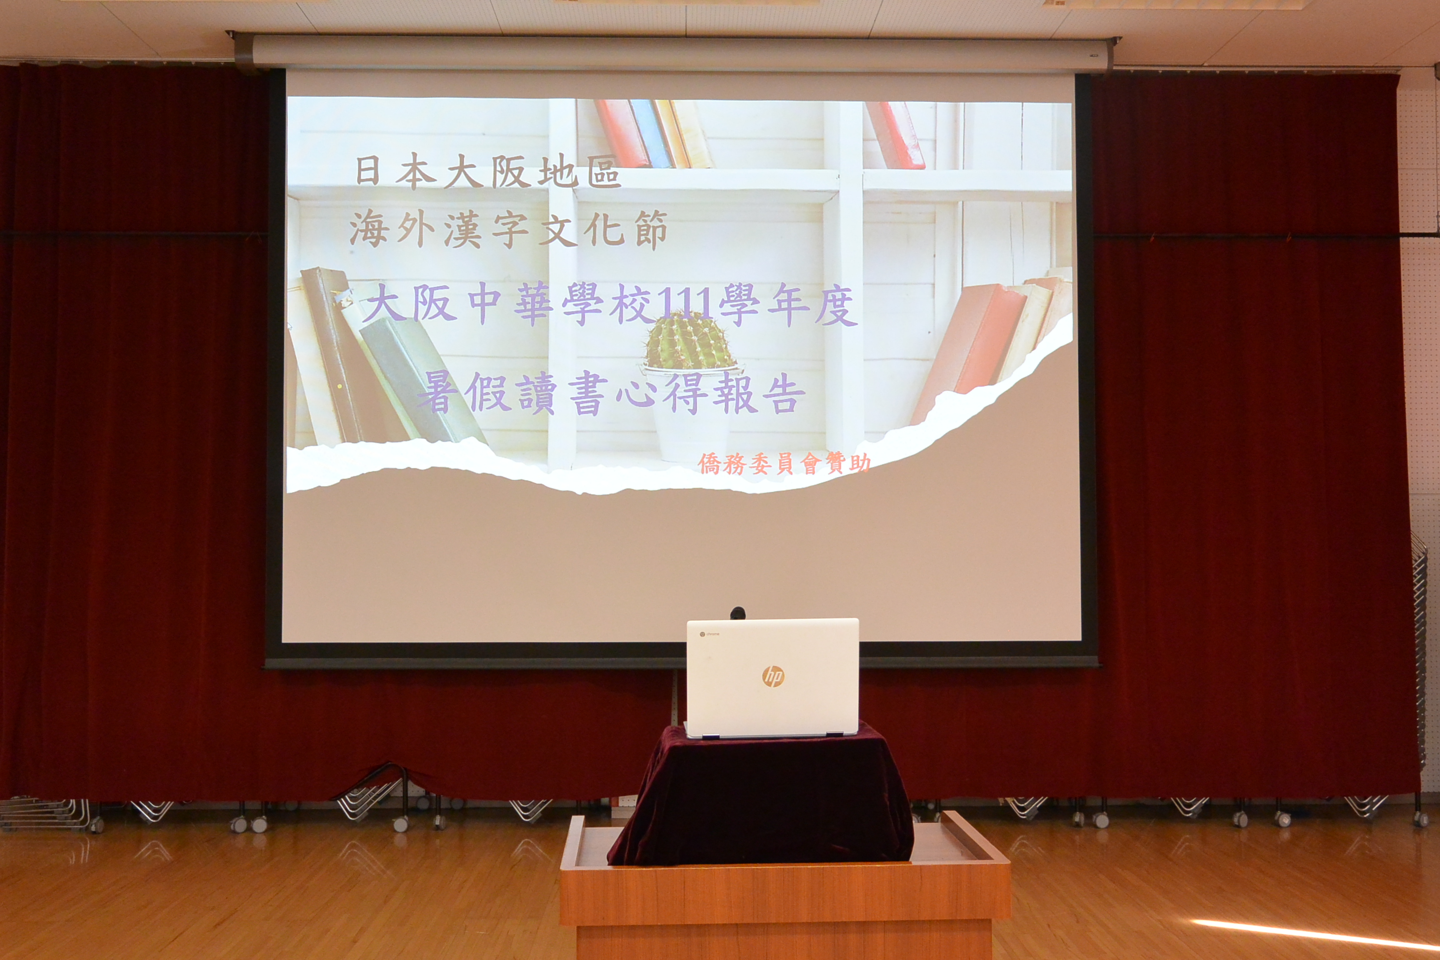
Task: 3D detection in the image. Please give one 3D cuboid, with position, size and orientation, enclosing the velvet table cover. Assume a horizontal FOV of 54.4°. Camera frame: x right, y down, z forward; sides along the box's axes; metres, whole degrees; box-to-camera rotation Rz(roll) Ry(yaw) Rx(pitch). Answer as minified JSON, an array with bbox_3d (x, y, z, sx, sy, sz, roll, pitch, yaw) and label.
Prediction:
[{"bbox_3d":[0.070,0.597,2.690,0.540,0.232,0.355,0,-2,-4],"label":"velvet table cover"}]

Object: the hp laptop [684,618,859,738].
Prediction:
[{"bbox_3d":[0.093,0.377,2.747,0.325,0.227,0.240,0,-3,-4],"label":"hp laptop"}]

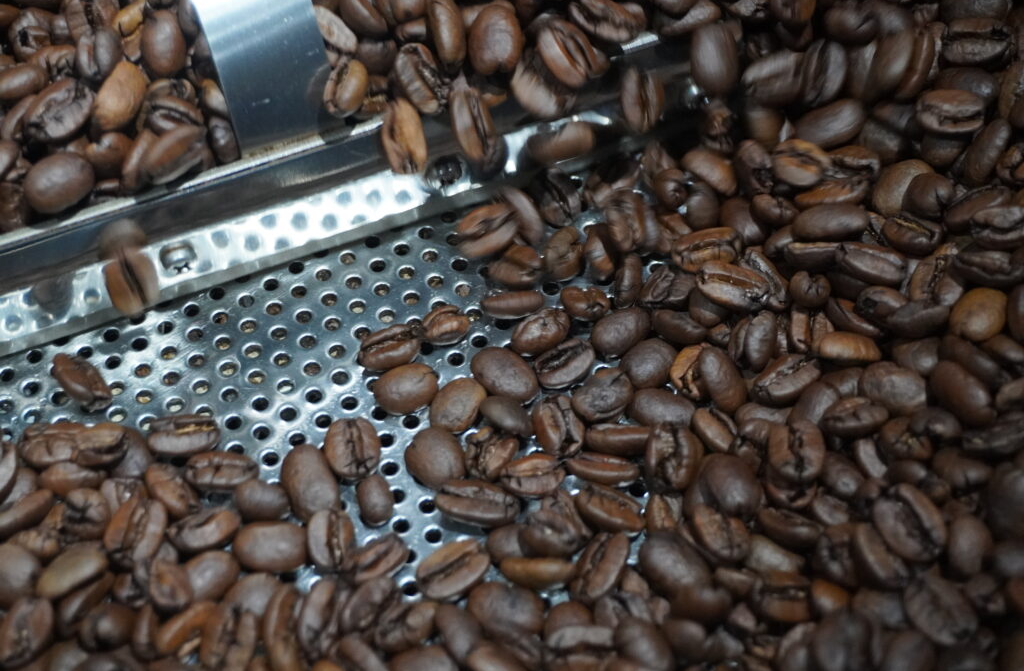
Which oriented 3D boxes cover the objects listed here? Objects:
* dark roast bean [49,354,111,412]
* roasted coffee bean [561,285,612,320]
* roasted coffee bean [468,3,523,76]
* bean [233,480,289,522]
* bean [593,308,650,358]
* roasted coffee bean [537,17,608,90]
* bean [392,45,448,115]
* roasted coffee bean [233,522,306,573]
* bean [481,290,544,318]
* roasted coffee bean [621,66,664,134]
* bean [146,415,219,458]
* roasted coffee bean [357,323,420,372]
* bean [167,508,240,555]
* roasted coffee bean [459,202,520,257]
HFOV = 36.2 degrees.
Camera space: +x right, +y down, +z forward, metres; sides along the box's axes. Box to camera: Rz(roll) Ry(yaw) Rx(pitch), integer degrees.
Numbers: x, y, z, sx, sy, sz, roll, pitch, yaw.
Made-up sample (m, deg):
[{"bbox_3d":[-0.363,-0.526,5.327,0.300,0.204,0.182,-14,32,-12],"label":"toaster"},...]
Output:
[{"bbox_3d":[-0.068,0.008,0.246,0.006,0.007,0.012,-39,64,-22],"label":"dark roast bean"},{"bbox_3d":[0.011,-0.005,0.244,0.008,0.004,0.005,16,57,12],"label":"roasted coffee bean"},{"bbox_3d":[-0.003,-0.048,0.253,0.009,0.006,0.012,-2,77,1],"label":"roasted coffee bean"},{"bbox_3d":[-0.038,0.025,0.235,0.009,0.005,0.007,18,59,5],"label":"bean"},{"bbox_3d":[0.017,0.000,0.240,0.008,0.005,0.011,35,63,23],"label":"bean"},{"bbox_3d":[0.009,-0.044,0.246,0.008,0.005,0.013,-39,97,-2],"label":"roasted coffee bean"},{"bbox_3d":[-0.014,-0.040,0.245,0.007,0.005,0.013,-34,96,-37],"label":"bean"},{"bbox_3d":[-0.034,0.030,0.219,0.011,0.005,0.007,4,55,4],"label":"roasted coffee bean"},{"bbox_3d":[0.000,-0.005,0.254,0.011,0.007,0.005,-4,88,0],"label":"bean"},{"bbox_3d":[0.021,-0.039,0.260,0.007,0.005,0.011,-8,98,-9],"label":"roasted coffee bean"},{"bbox_3d":[-0.050,0.016,0.239,0.011,0.005,0.008,-5,27,-12],"label":"bean"},{"bbox_3d":[-0.019,0.002,0.239,0.011,0.005,0.007,-28,52,-23],"label":"roasted coffee bean"},{"bbox_3d":[-0.043,0.027,0.220,0.011,0.005,0.006,-19,42,-21],"label":"bean"},{"bbox_3d":[-0.004,-0.017,0.258,0.011,0.005,0.008,-30,89,-4],"label":"roasted coffee bean"}]

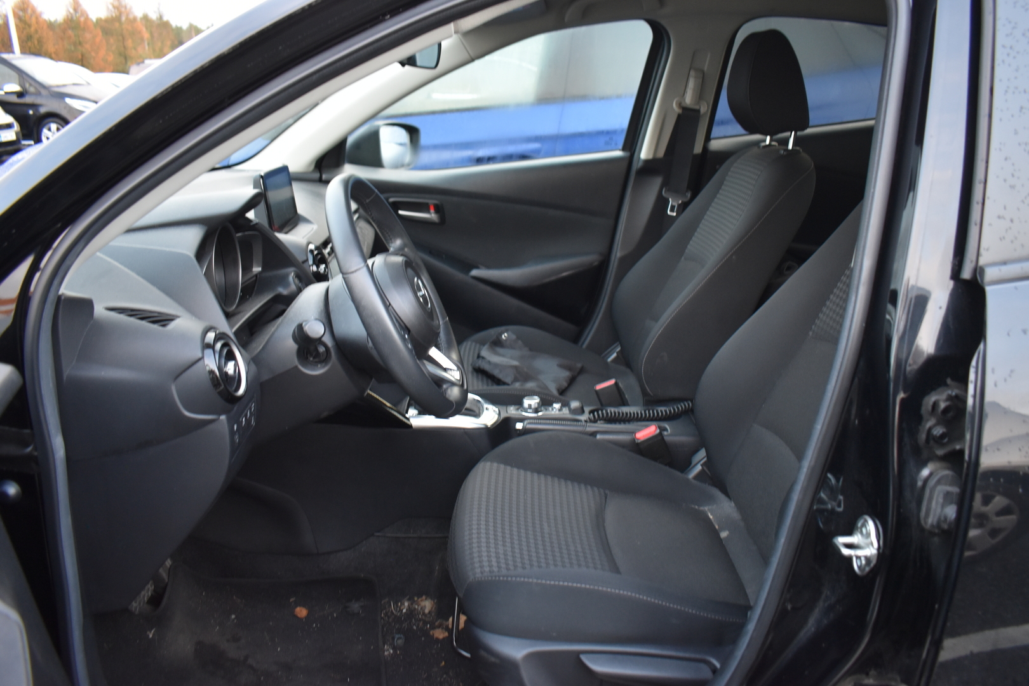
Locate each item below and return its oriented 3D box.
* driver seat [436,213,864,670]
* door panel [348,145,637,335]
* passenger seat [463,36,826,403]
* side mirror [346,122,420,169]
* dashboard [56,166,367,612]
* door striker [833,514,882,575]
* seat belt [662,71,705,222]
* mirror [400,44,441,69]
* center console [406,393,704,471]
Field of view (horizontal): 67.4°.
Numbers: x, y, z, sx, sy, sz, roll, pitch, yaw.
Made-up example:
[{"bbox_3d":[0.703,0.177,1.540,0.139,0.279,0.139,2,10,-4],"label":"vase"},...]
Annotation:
[{"bbox_3d":[0.300,0.016,1.134,0.790,0.950,0.520,0,19,0],"label":"driver seat"},{"bbox_3d":[-0.120,-0.229,2.133,0.860,0.580,0.140,0,19,0],"label":"door panel"},{"bbox_3d":[0.240,-0.215,1.794,0.780,0.950,0.520,0,19,0],"label":"passenger seat"},{"bbox_3d":[-0.370,-0.568,2.240,0.145,0.150,0.210,5,19,14],"label":"side mirror"},{"bbox_3d":[-0.540,-0.071,1.474,0.530,0.520,1.400,0,19,0],"label":"dashboard"},{"bbox_3d":[0.330,0.196,0.746,0.037,0.060,0.037,-6,19,-17],"label":"door striker"},{"bbox_3d":[0.435,-0.492,1.976,0.100,0.400,0.080,0,19,0],"label":"seat belt"},{"bbox_3d":[-0.175,-0.507,1.328,0.050,0.065,0.225,4,19,11],"label":"mirror"},{"bbox_3d":[0.085,0.188,1.560,0.610,0.180,0.230,0,19,0],"label":"center console"}]

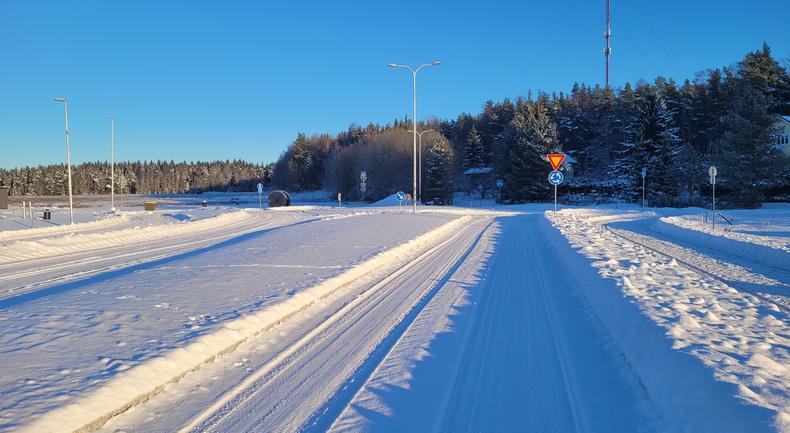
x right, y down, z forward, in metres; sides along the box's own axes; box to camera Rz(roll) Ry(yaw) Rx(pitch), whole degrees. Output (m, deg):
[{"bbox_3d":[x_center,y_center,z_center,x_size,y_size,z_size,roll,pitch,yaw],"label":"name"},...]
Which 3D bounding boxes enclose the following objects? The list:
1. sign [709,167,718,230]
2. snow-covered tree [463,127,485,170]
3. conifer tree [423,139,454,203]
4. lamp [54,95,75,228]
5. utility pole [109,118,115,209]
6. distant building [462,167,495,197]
[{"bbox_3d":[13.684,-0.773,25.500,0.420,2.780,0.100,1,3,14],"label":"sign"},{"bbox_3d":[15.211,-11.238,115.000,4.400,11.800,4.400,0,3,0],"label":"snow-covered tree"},{"bbox_3d":[6.450,-6.746,88.000,4.800,9.600,4.800,0,3,0],"label":"conifer tree"},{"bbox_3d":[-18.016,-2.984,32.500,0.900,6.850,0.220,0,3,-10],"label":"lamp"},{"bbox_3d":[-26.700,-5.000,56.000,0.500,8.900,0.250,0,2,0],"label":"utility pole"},{"bbox_3d":[15.054,-6.220,107.000,6.000,5.400,6.000,0,3,6],"label":"distant building"}]

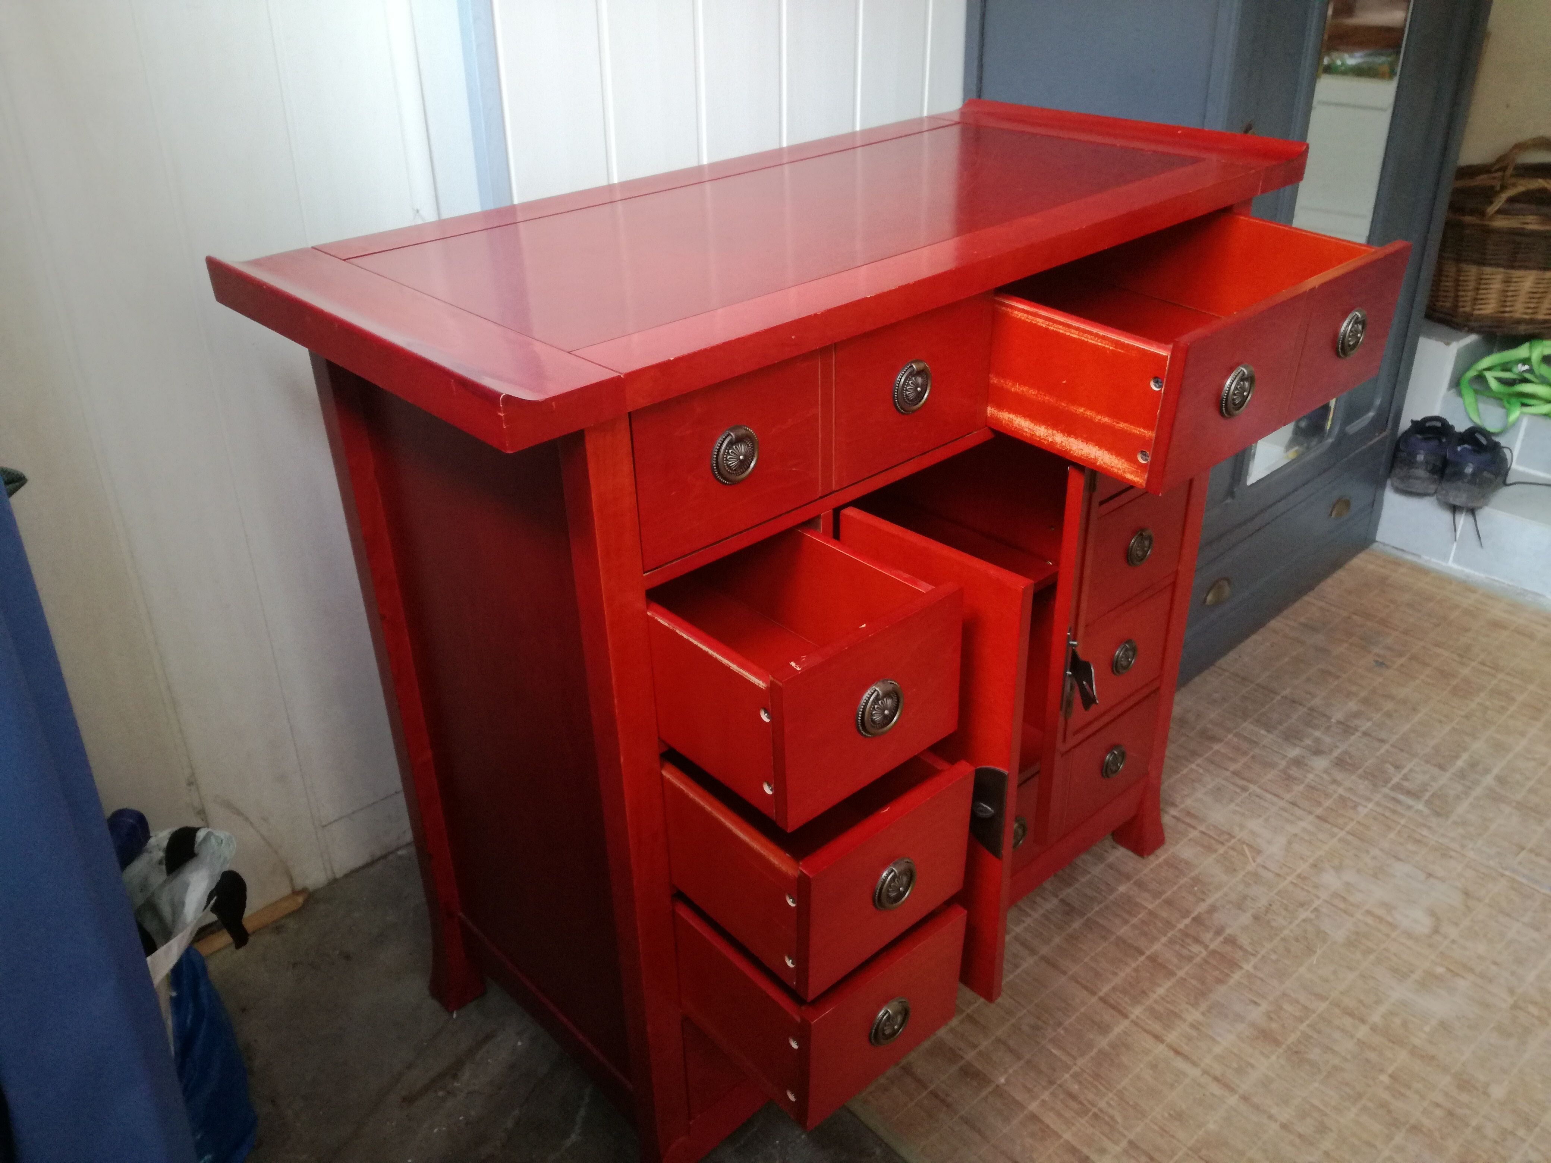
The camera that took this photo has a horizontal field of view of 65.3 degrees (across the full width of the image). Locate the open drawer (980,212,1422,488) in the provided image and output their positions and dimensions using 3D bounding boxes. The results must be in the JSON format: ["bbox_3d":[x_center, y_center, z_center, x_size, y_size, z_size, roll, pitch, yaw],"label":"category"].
[{"bbox_3d":[0.383,-0.293,1.322,0.431,0.146,0.409,-25,39,-35],"label":"open drawer"}]

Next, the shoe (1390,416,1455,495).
[{"bbox_3d":[1.436,-0.287,2.660,0.100,0.099,0.265,17,35,30],"label":"shoe"}]

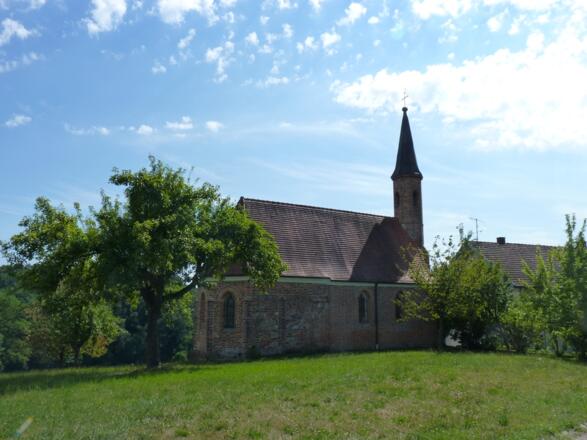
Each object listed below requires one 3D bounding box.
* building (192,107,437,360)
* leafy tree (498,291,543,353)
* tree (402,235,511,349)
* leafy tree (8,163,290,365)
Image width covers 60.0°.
[{"bbox_3d":[1.751,-0.434,33.549,16.094,17.946,6.426,6,-12,-27],"label":"building"},{"bbox_3d":[12.486,5.563,27.977,2.422,3.346,2.400,1,-11,0],"label":"leafy tree"},{"bbox_3d":[9.796,4.229,30.576,6.494,6.809,5.600,1,-11,0],"label":"tree"},{"bbox_3d":[-5.866,1.508,20.072,11.183,8.380,9.500,1,-11,0],"label":"leafy tree"}]

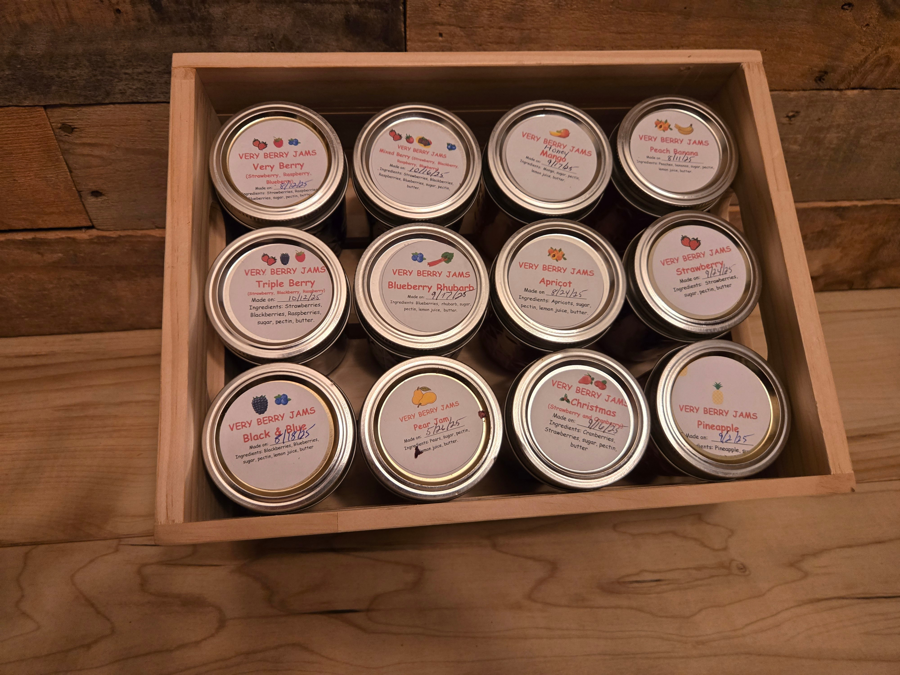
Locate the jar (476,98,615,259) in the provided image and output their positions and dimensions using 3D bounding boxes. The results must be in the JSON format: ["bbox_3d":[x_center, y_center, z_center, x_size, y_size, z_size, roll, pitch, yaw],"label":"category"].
[{"bbox_3d":[0.052,-0.089,0.376,0.073,0.096,0.073,1,77,-4],"label":"jar"}]

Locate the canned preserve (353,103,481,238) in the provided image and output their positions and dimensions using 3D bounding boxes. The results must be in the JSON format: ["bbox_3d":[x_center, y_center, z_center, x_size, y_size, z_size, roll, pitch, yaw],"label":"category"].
[{"bbox_3d":[-0.021,-0.086,0.370,0.073,0.095,0.073,1,77,-4],"label":"canned preserve"}]

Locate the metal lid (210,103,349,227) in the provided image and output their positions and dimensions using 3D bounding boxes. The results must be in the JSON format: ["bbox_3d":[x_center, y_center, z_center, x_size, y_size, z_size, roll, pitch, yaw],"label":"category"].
[{"bbox_3d":[-0.093,-0.093,0.325,0.073,0.015,0.073,-3,77,-5],"label":"metal lid"}]

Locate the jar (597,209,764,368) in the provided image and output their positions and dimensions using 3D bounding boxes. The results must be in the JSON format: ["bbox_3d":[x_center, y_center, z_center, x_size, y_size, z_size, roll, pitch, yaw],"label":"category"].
[{"bbox_3d":[0.130,-0.025,0.366,0.073,0.096,0.073,-3,77,-5],"label":"jar"}]

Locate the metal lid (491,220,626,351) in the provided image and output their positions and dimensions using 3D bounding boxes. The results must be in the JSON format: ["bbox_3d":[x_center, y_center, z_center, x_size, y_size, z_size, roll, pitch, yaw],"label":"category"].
[{"bbox_3d":[0.059,-0.029,0.322,0.073,0.015,0.073,1,77,-4],"label":"metal lid"}]

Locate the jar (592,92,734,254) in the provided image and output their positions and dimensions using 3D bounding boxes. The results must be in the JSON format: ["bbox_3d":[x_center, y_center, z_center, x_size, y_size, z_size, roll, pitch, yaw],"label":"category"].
[{"bbox_3d":[0.125,-0.095,0.383,0.073,0.096,0.073,1,77,-4],"label":"jar"}]

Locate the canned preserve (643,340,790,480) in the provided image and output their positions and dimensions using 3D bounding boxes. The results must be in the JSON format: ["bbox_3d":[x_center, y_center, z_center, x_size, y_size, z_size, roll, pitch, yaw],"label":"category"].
[{"bbox_3d":[0.137,0.048,0.354,0.073,0.096,0.073,-3,77,-5],"label":"canned preserve"}]

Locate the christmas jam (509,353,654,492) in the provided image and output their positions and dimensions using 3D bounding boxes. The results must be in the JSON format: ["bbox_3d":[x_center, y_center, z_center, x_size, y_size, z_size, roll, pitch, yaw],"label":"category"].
[{"bbox_3d":[0.062,0.051,0.345,0.073,0.094,0.073,-3,77,-5],"label":"christmas jam"}]

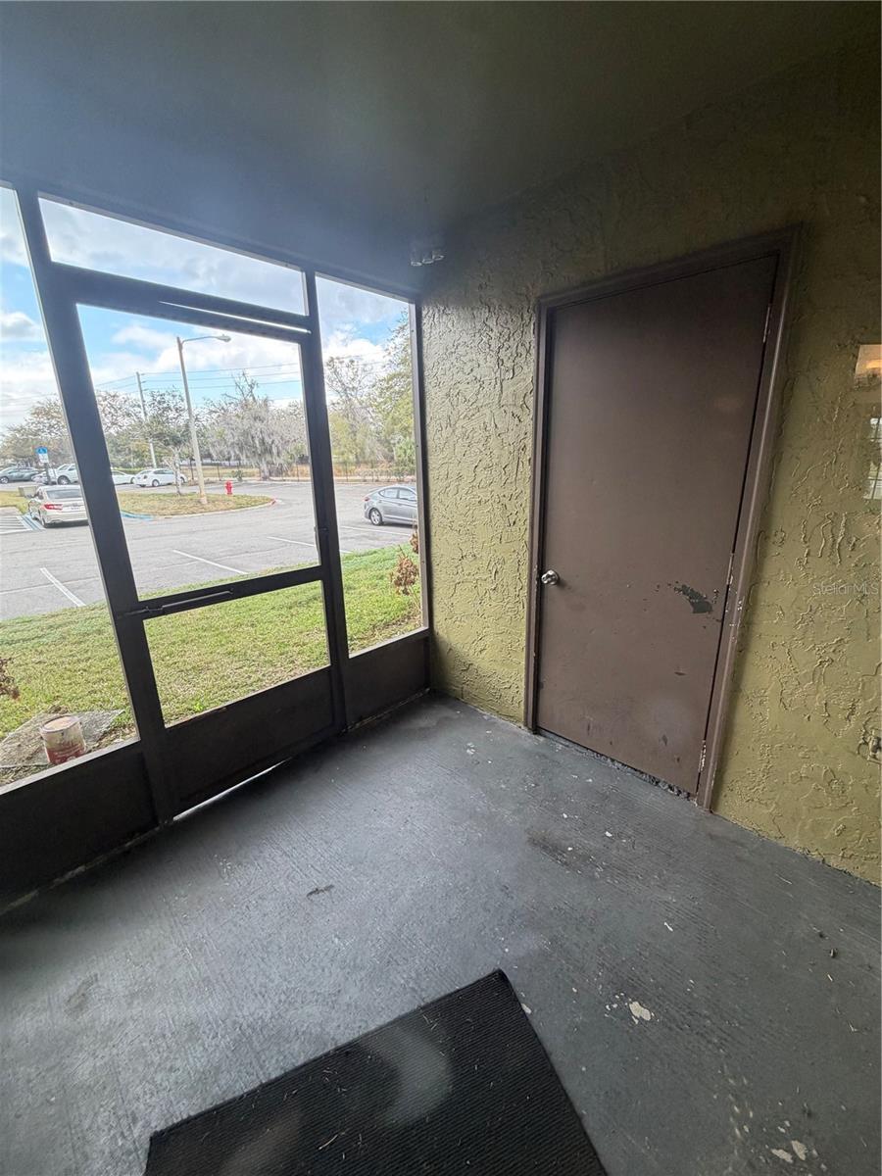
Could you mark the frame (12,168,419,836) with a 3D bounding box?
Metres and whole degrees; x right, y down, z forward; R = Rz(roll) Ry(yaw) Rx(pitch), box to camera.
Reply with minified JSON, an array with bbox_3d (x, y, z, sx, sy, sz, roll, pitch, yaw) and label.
[{"bbox_3d":[-0.666,-0.265,2.265,0.060,2.264,1.648,13,21,42],"label":"frame"}]

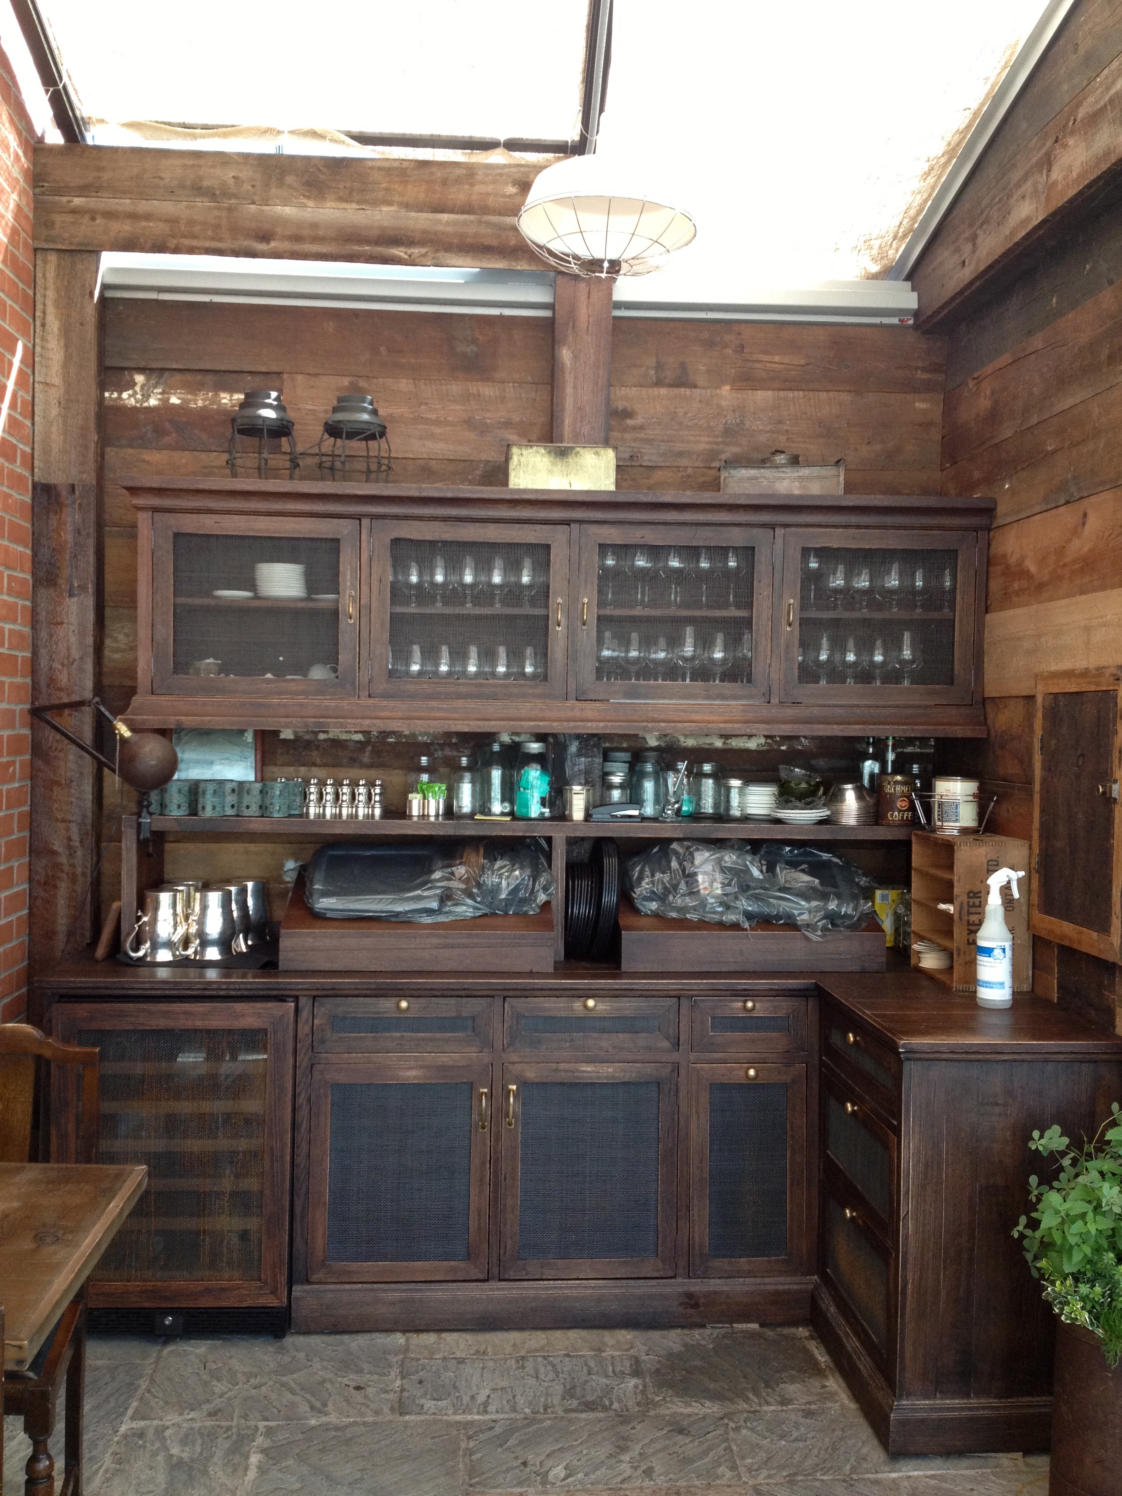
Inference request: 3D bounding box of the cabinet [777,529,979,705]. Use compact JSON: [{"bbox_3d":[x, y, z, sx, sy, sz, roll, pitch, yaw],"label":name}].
[{"bbox_3d":[0.883,-0.371,4.441,0.556,0.486,0.358,1,1,-4],"label":"cabinet"}]

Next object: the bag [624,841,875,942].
[{"bbox_3d":[0.541,0.387,4.319,0.725,0.234,0.380,1,1,-4],"label":"bag"}]

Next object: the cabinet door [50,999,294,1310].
[{"bbox_3d":[-1.000,1.044,3.895,0.602,0.783,0.045,1,1,-4],"label":"cabinet door"}]

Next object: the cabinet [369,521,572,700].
[{"bbox_3d":[-0.263,-0.382,4.359,0.546,0.490,0.358,1,1,-4],"label":"cabinet"}]

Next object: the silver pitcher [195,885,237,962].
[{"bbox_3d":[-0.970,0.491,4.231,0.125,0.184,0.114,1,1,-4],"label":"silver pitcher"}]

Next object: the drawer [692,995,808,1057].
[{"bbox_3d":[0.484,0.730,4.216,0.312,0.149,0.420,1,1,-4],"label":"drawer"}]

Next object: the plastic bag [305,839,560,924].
[{"bbox_3d":[-0.373,0.369,4.301,0.699,0.208,0.340,1,1,-4],"label":"plastic bag"}]

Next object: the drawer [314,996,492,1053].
[{"bbox_3d":[-0.421,0.718,4.104,0.461,0.146,0.348,1,1,-4],"label":"drawer"}]

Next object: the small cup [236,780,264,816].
[{"bbox_3d":[-0.881,0.146,4.299,0.079,0.095,0.079,1,1,-4],"label":"small cup"}]

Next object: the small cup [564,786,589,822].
[{"bbox_3d":[0.049,0.160,4.308,0.082,0.096,0.082,1,1,0],"label":"small cup"}]

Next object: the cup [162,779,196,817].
[{"bbox_3d":[-1.083,0.143,4.269,0.079,0.095,0.079,1,1,0],"label":"cup"}]

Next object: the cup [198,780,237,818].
[{"bbox_3d":[-0.985,0.144,4.270,0.078,0.097,0.078,1,1,0],"label":"cup"}]

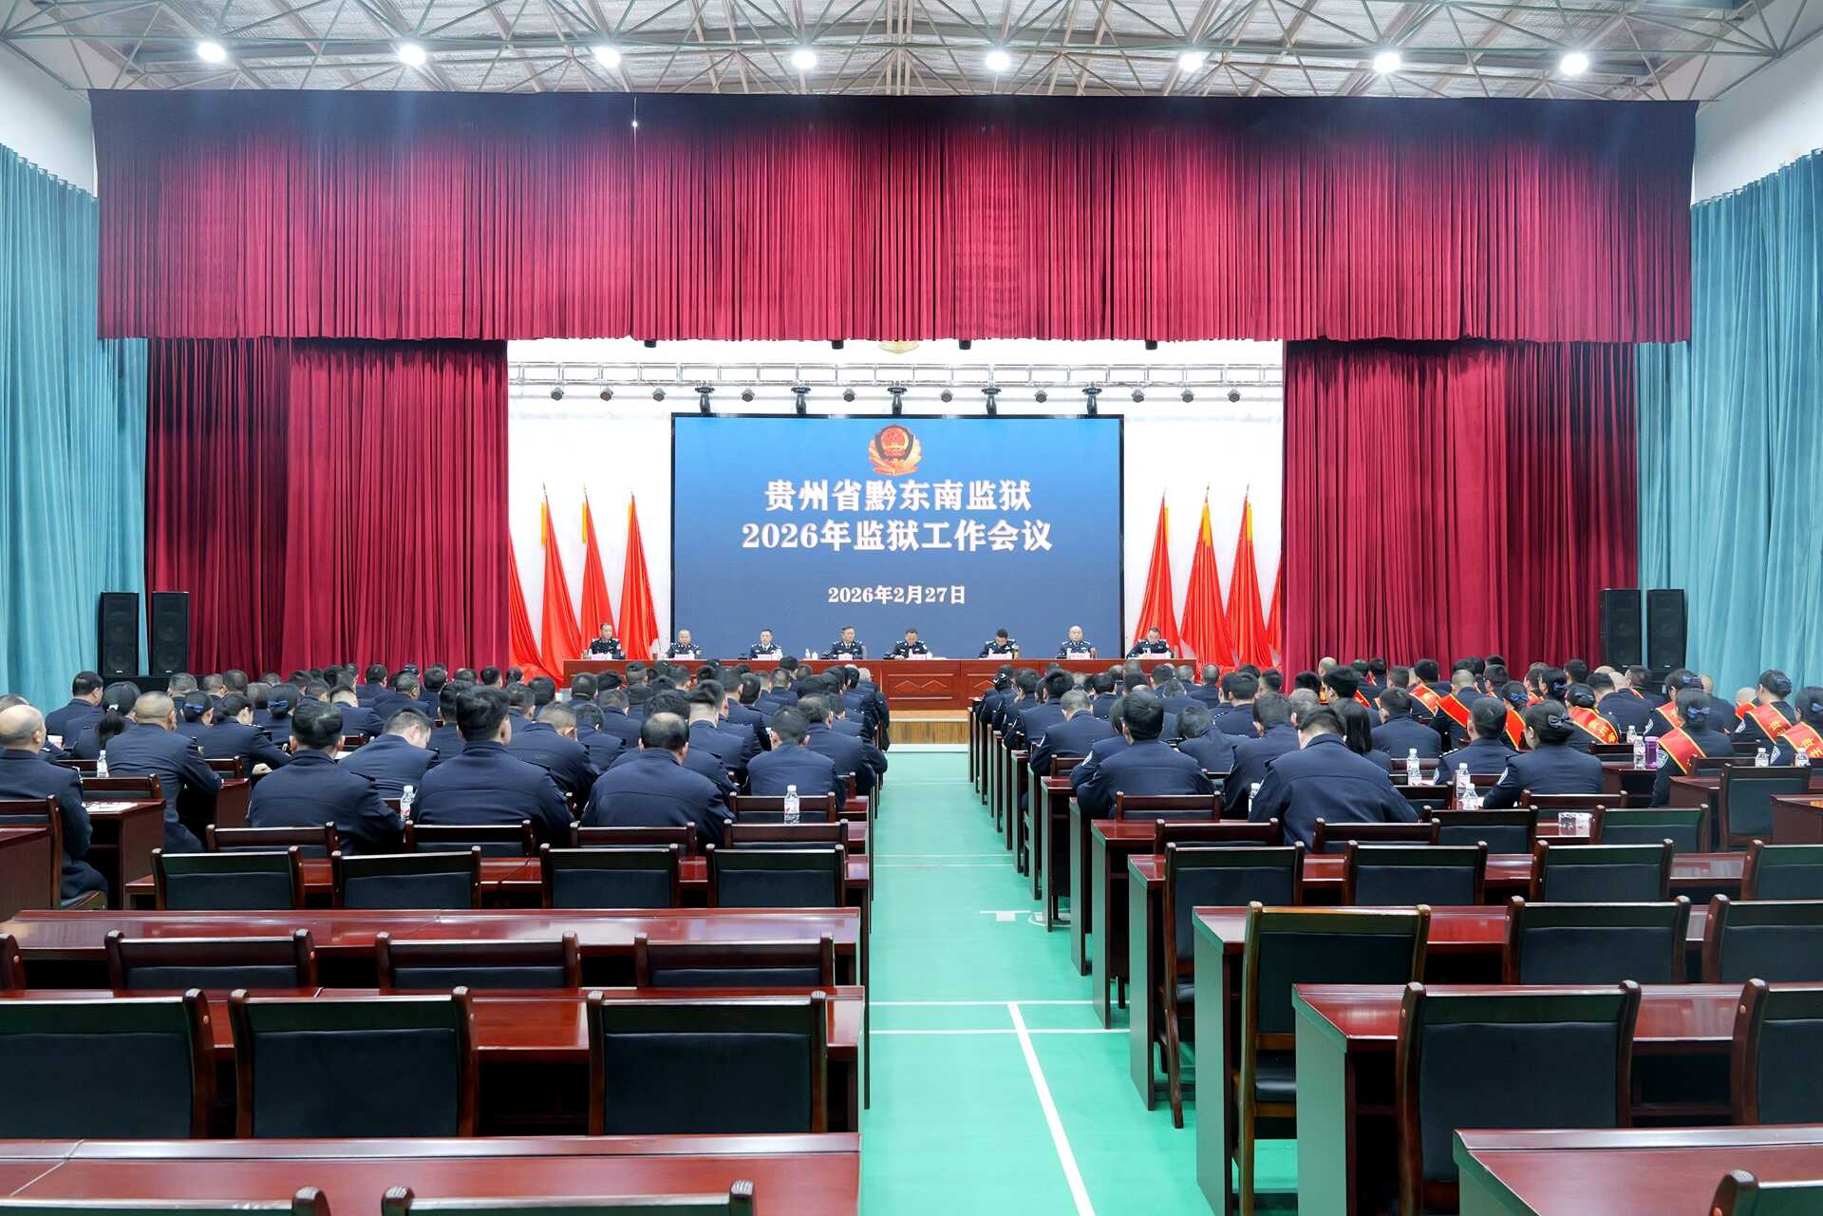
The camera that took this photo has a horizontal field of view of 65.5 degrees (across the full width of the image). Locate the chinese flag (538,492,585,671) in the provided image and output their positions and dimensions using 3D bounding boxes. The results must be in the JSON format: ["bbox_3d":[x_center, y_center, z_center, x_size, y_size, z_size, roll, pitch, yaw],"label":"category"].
[{"bbox_3d":[-5.993,-0.415,24.300,0.850,3.270,0.500,0,-1,-1],"label":"chinese flag"}]

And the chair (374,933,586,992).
[{"bbox_3d":[-0.962,1.158,3.385,0.445,0.900,0.570,0,-1,-1],"label":"chair"}]

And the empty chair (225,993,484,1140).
[{"bbox_3d":[-1.042,1.149,2.885,0.445,0.900,0.570,0,-1,-1],"label":"empty chair"}]

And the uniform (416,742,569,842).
[{"bbox_3d":[-1.530,0.809,5.200,0.570,0.640,0.480,0,-1,-1],"label":"uniform"}]

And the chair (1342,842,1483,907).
[{"bbox_3d":[1.631,1.211,4.793,0.445,0.910,0.530,0,-1,0],"label":"chair"}]

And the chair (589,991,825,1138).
[{"bbox_3d":[-0.381,1.149,2.873,0.445,0.900,0.570,0,-1,-1],"label":"chair"}]

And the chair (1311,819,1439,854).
[{"bbox_3d":[1.704,1.244,5.441,0.460,0.920,0.560,0,-1,-1],"label":"chair"}]

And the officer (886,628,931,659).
[{"bbox_3d":[-0.011,0.947,22.100,0.630,1.220,0.700,0,-1,-1],"label":"officer"}]

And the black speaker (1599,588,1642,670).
[{"bbox_3d":[9.314,0.299,18.600,0.470,1.070,0.470,0,-1,9],"label":"black speaker"}]

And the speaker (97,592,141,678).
[{"bbox_3d":[-11.134,0.365,19.900,0.460,1.170,0.460,1,-1,-36],"label":"speaker"}]

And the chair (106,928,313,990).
[{"bbox_3d":[-1.554,1.172,3.370,0.455,0.920,0.530,0,-1,-1],"label":"chair"}]

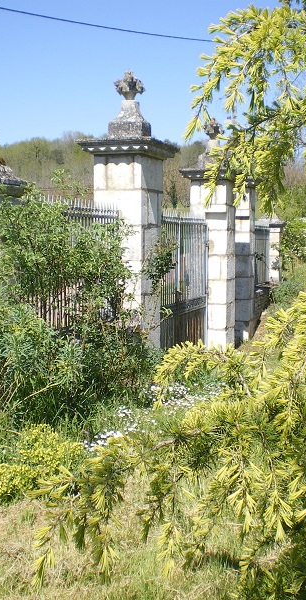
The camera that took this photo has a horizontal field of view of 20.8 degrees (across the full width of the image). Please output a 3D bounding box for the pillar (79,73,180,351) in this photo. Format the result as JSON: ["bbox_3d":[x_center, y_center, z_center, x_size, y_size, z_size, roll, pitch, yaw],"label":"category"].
[{"bbox_3d":[-0.257,-0.729,9.072,0.820,3.460,0.900,2,4,19],"label":"pillar"}]

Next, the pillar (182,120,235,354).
[{"bbox_3d":[0.892,-0.952,12.402,0.810,3.460,0.850,2,4,19],"label":"pillar"}]

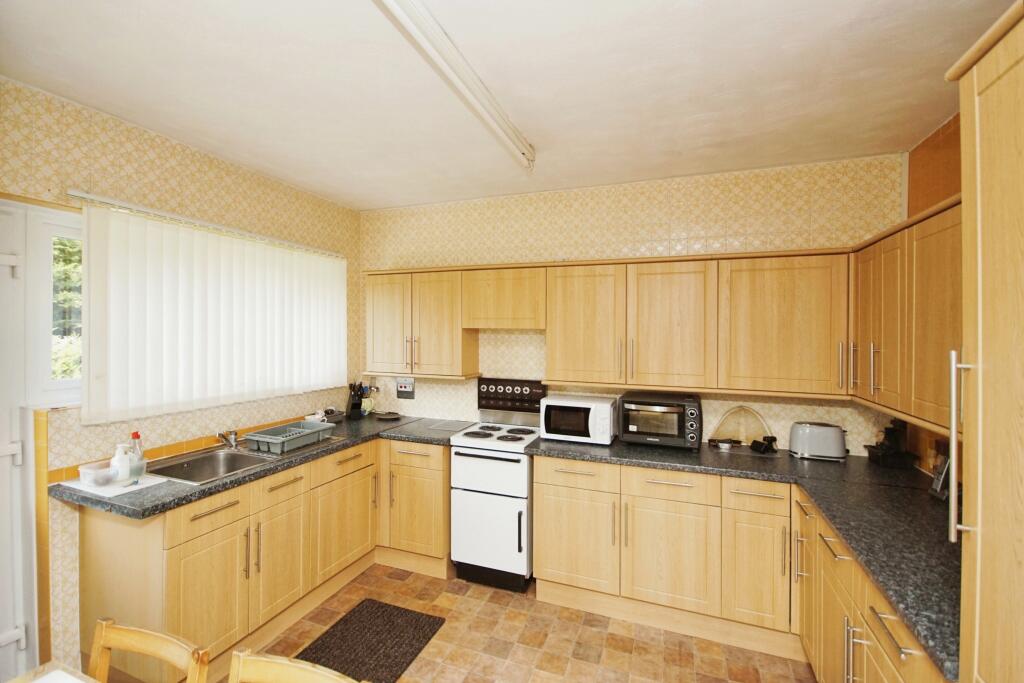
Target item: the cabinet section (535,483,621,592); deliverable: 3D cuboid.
[{"bbox_3d":[0.460,1.108,2.846,0.493,0.564,0.570,1,1,21],"label":"cabinet section"}]

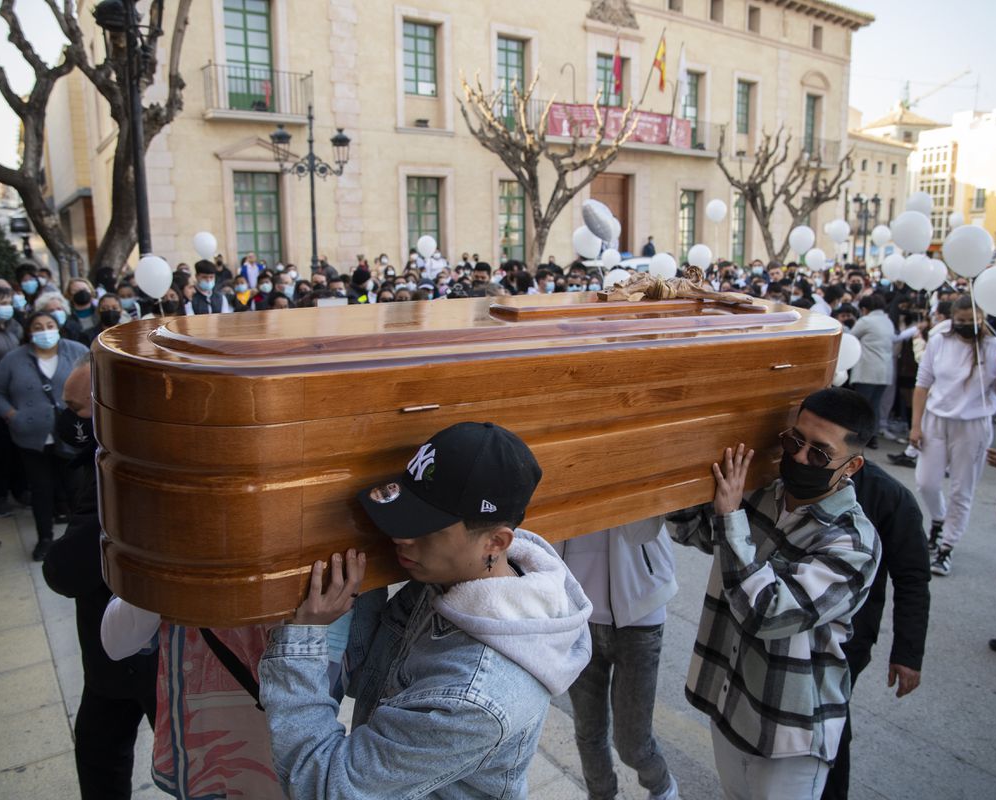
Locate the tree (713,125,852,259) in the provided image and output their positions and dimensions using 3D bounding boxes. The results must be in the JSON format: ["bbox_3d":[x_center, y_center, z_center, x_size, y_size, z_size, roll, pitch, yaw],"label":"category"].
[{"bbox_3d":[7.604,-4.623,21.341,3.900,5.400,3.800,-8,12,-36],"label":"tree"}]

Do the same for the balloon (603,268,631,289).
[{"bbox_3d":[1.180,-1.156,7.900,0.275,0.300,0.275,-1,10,0],"label":"balloon"}]

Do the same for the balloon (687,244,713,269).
[{"bbox_3d":[2.373,-1.690,9.420,0.285,0.320,0.285,-1,10,0],"label":"balloon"}]

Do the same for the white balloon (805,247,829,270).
[{"bbox_3d":[4.099,-1.805,10.300,0.275,0.295,0.275,-1,10,0],"label":"white balloon"}]

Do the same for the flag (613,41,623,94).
[{"bbox_3d":[3.190,-8.841,21.300,0.320,1.420,0.300,-7,12,-30],"label":"flag"}]

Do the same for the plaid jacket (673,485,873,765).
[{"bbox_3d":[0.699,0.522,2.060,0.450,0.690,0.550,-7,12,-33],"label":"plaid jacket"}]

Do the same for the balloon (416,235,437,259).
[{"bbox_3d":[-1.040,-2.232,11.631,0.285,0.320,0.285,-1,10,0],"label":"balloon"}]

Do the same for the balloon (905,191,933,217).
[{"bbox_3d":[4.449,-2.053,8.443,0.285,0.320,0.285,-1,10,0],"label":"balloon"}]

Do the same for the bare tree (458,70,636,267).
[{"bbox_3d":[0.987,-3.603,15.617,3.700,5.500,3.600,-8,12,-36],"label":"bare tree"}]

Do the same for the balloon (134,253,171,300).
[{"bbox_3d":[-2.584,-0.926,5.999,0.285,0.320,0.285,-1,10,0],"label":"balloon"}]

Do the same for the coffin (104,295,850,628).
[{"bbox_3d":[0.125,-0.003,1.884,1.960,0.460,0.530,-7,19,-37],"label":"coffin"}]

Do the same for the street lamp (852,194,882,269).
[{"bbox_3d":[15.172,-6.396,33.191,1.480,4.460,0.470,-6,11,-27],"label":"street lamp"}]

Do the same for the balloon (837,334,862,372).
[{"bbox_3d":[2.591,-0.356,5.999,0.285,0.320,0.285,-1,10,0],"label":"balloon"}]

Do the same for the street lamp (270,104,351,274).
[{"bbox_3d":[-3.559,-3.242,15.726,1.500,4.858,0.450,-7,12,-30],"label":"street lamp"}]

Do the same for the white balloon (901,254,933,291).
[{"bbox_3d":[3.783,-1.152,7.200,0.275,0.315,0.275,-1,10,0],"label":"white balloon"}]

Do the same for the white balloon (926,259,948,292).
[{"bbox_3d":[4.081,-1.172,7.500,0.275,0.310,0.275,-1,10,0],"label":"white balloon"}]

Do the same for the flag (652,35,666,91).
[{"bbox_3d":[4.456,-9.255,22.000,0.420,1.450,0.300,-7,12,-30],"label":"flag"}]

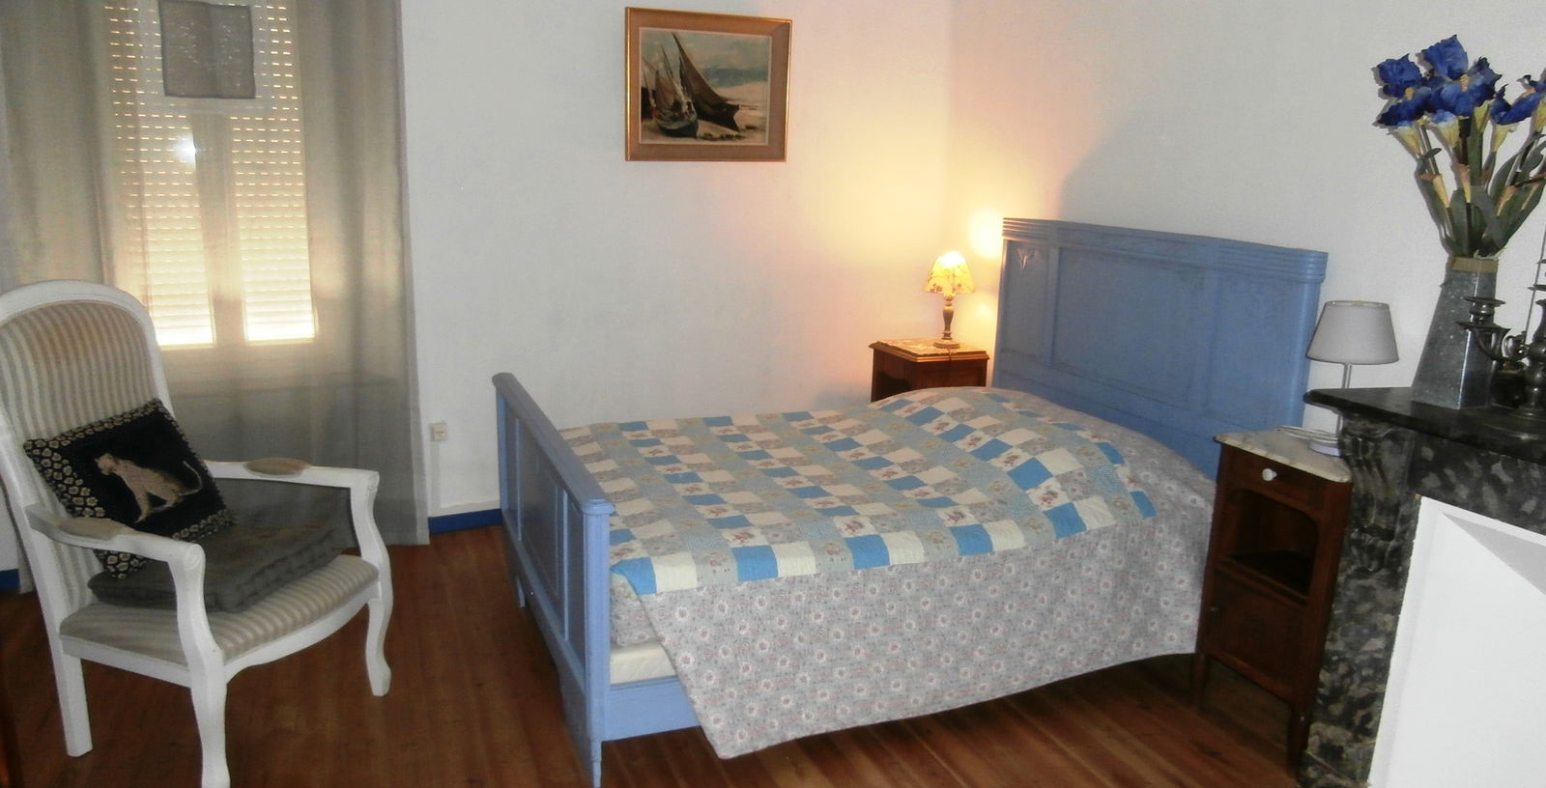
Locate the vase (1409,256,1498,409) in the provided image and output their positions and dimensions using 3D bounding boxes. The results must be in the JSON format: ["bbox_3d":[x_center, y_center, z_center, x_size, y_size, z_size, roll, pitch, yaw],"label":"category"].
[{"bbox_3d":[1.496,-0.138,2.321,0.114,0.323,0.114,-3,13,-22],"label":"vase"}]

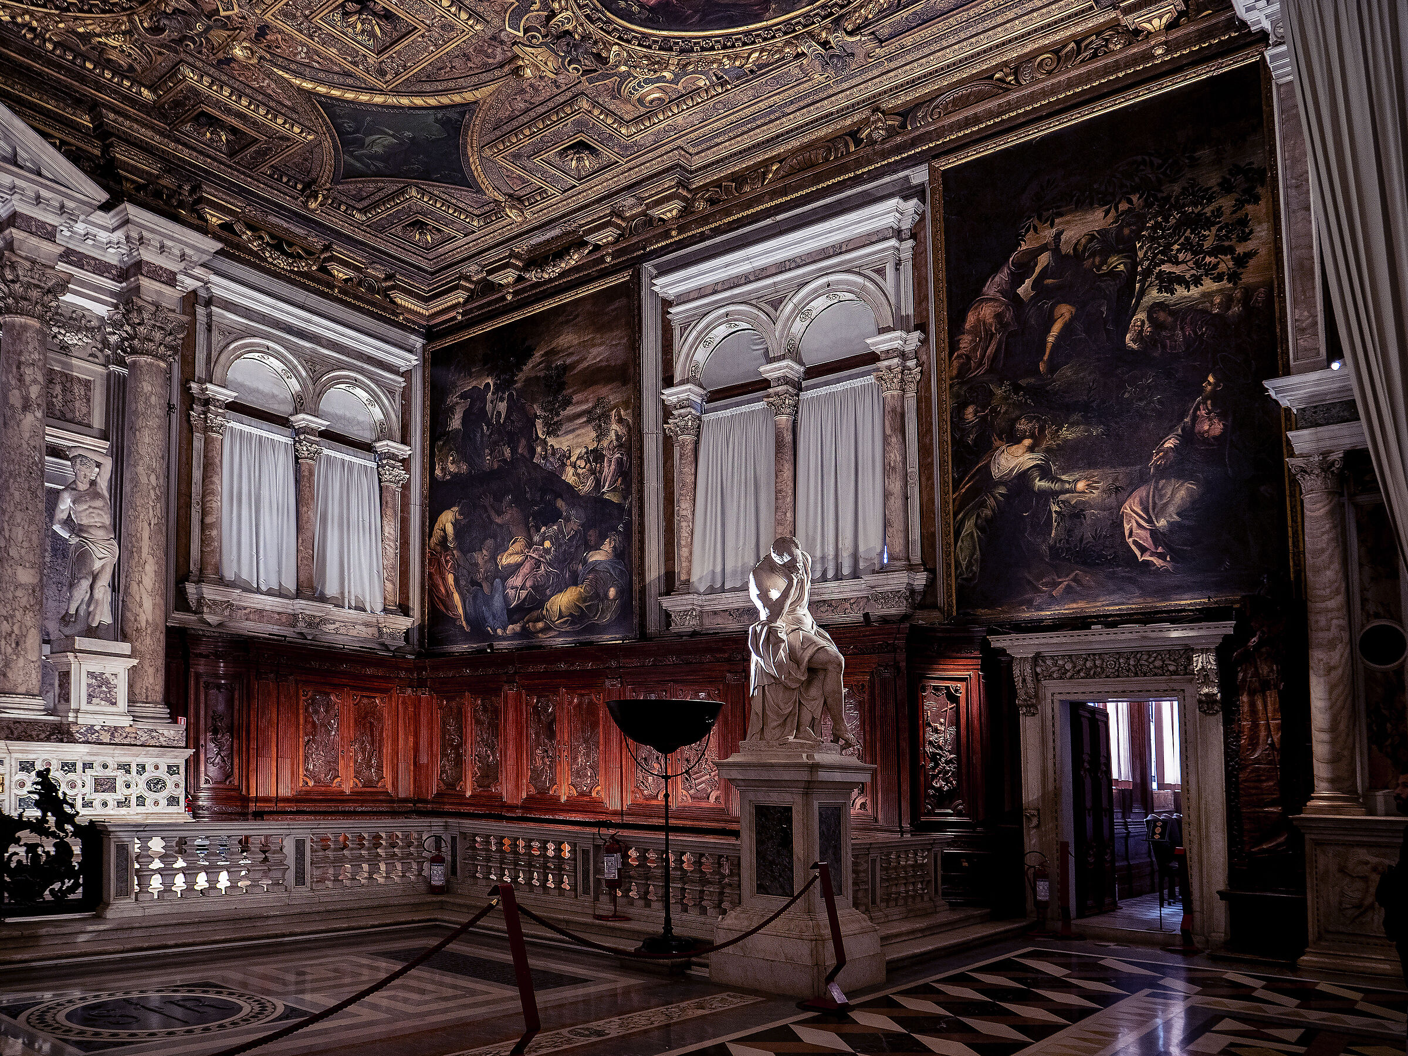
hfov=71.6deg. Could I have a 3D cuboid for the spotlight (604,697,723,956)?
[{"bbox_3d":[-0.332,2.511,8.300,1.000,2.100,1.000,-1,-6,0],"label":"spotlight"}]

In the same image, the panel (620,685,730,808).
[{"bbox_3d":[-0.388,2.941,12.988,1.733,1.641,0.100,-8,-16,35],"label":"panel"}]

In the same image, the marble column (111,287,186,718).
[{"bbox_3d":[-7.625,-0.234,13.400,0.730,5.700,0.730,-7,-9,37],"label":"marble column"}]

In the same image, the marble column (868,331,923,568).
[{"bbox_3d":[2.359,-0.940,12.000,0.570,2.850,0.360,-6,-9,36],"label":"marble column"}]

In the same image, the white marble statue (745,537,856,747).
[{"bbox_3d":[0.764,0.892,7.747,0.720,1.658,0.740,11,-16,-34],"label":"white marble statue"}]

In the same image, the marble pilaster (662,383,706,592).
[{"bbox_3d":[-0.296,-0.592,14.200,0.450,3.060,0.450,-5,-7,36],"label":"marble pilaster"}]

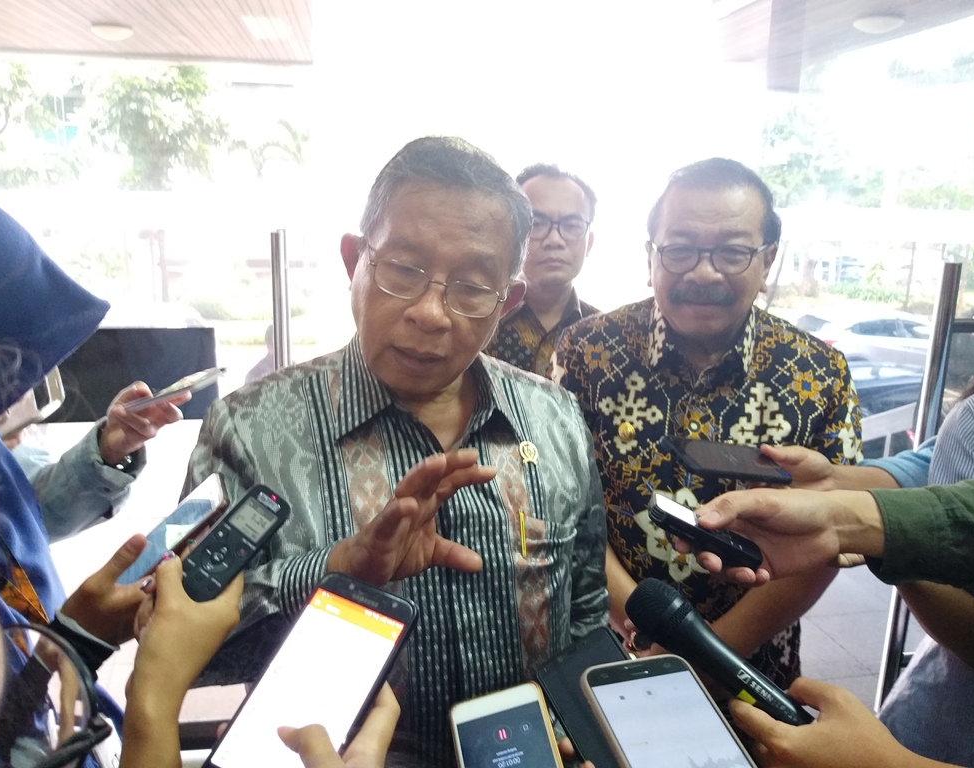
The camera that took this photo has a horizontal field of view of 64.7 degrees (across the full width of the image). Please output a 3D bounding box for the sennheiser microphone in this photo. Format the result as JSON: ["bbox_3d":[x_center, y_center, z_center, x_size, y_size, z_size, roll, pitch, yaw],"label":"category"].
[{"bbox_3d":[0.208,0.245,0.690,0.188,0.049,0.049,35,-6,9],"label":"sennheiser microphone"}]

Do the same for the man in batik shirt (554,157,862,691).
[{"bbox_3d":[0.338,0.462,1.359,0.530,1.650,0.400,6,13,19],"label":"man in batik shirt"}]

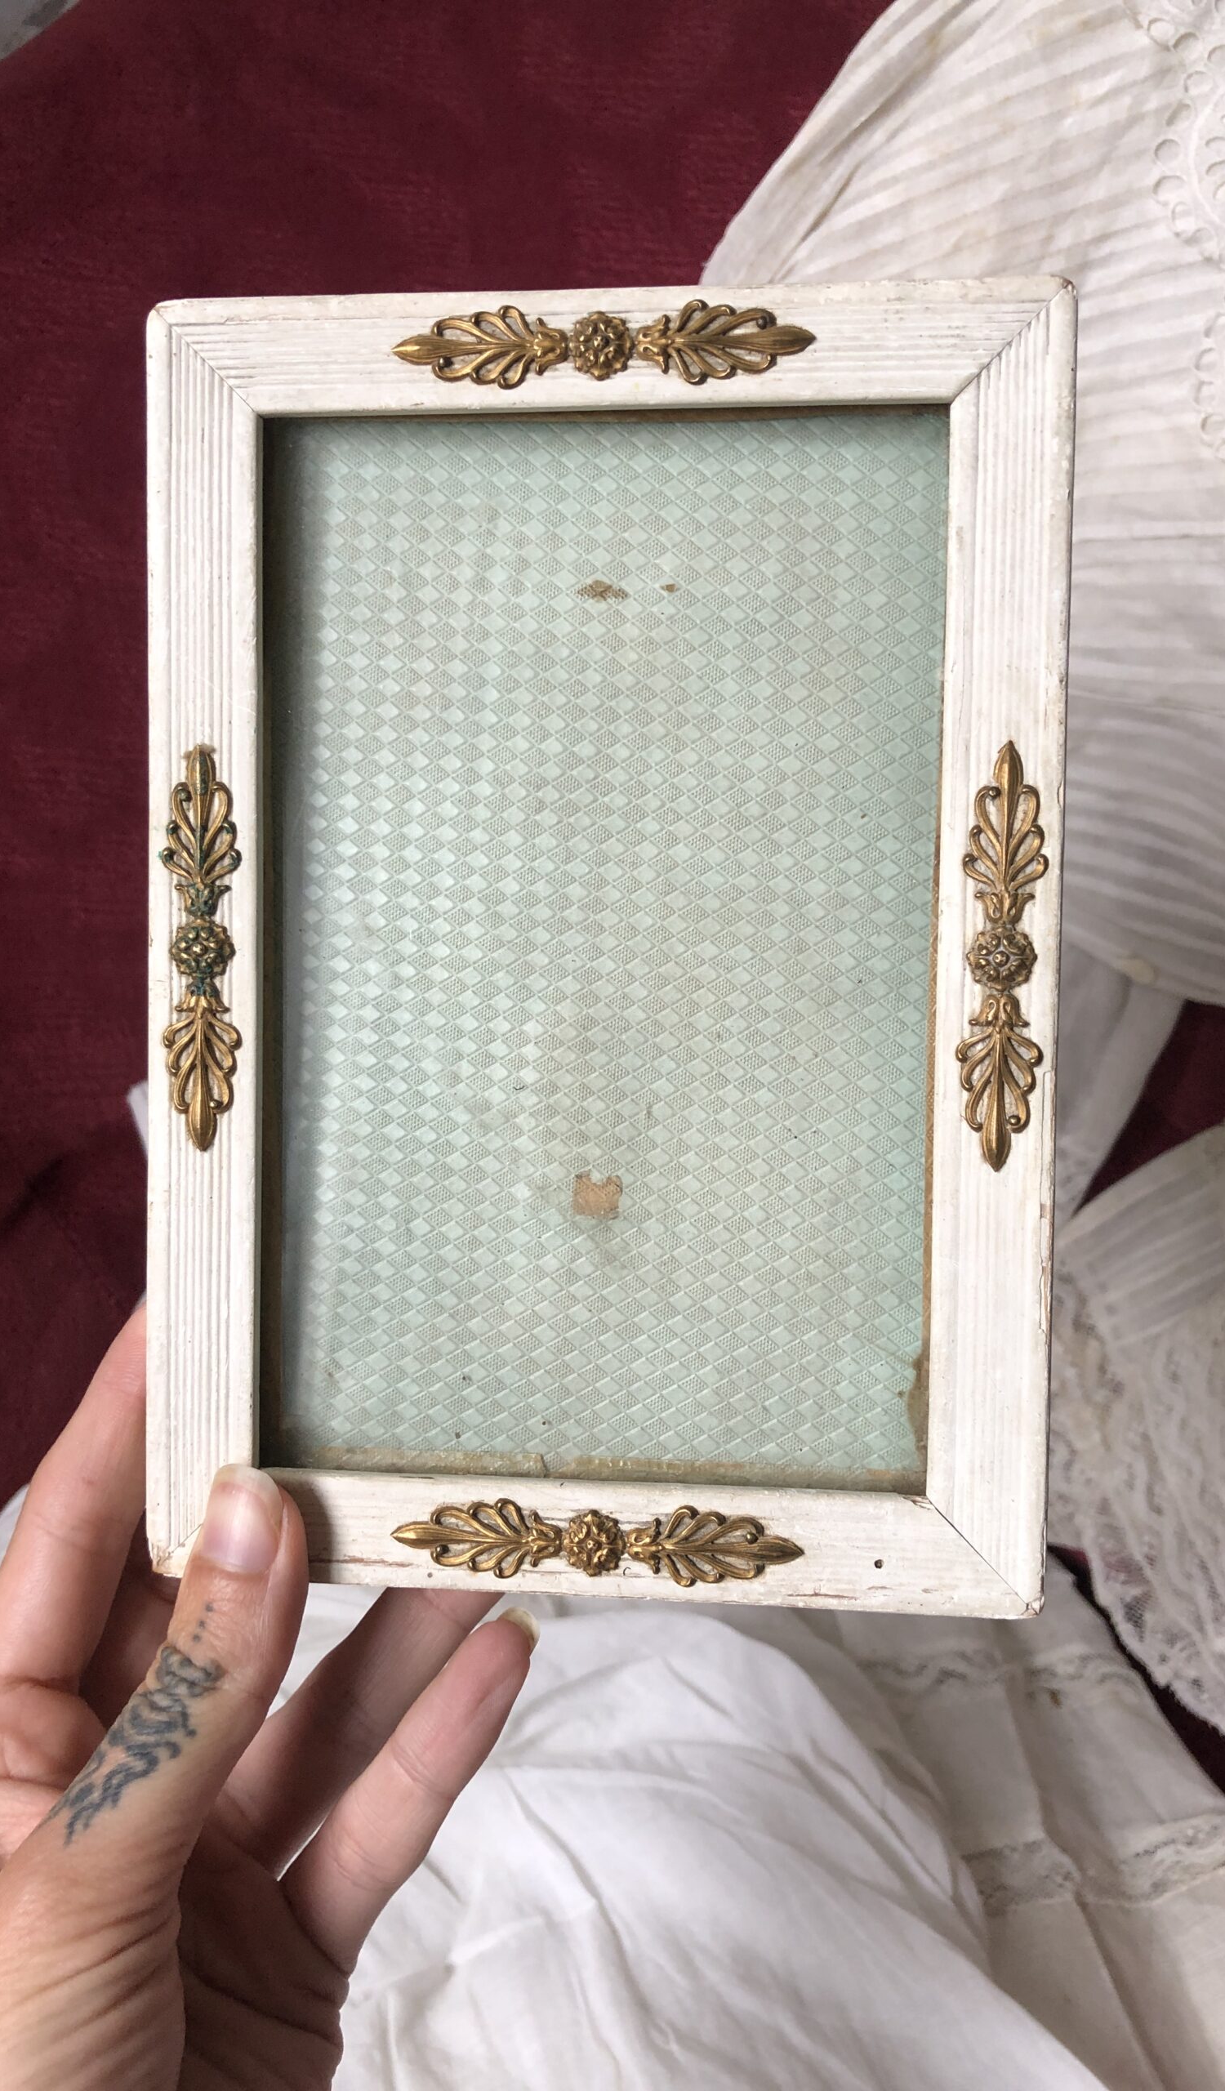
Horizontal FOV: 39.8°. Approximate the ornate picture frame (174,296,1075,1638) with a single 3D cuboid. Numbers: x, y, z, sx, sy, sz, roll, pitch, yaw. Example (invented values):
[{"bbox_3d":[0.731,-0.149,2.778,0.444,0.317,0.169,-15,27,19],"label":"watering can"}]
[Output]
[{"bbox_3d":[-0.003,-0.014,0.266,0.141,0.016,0.201,1,93,5],"label":"ornate picture frame"}]

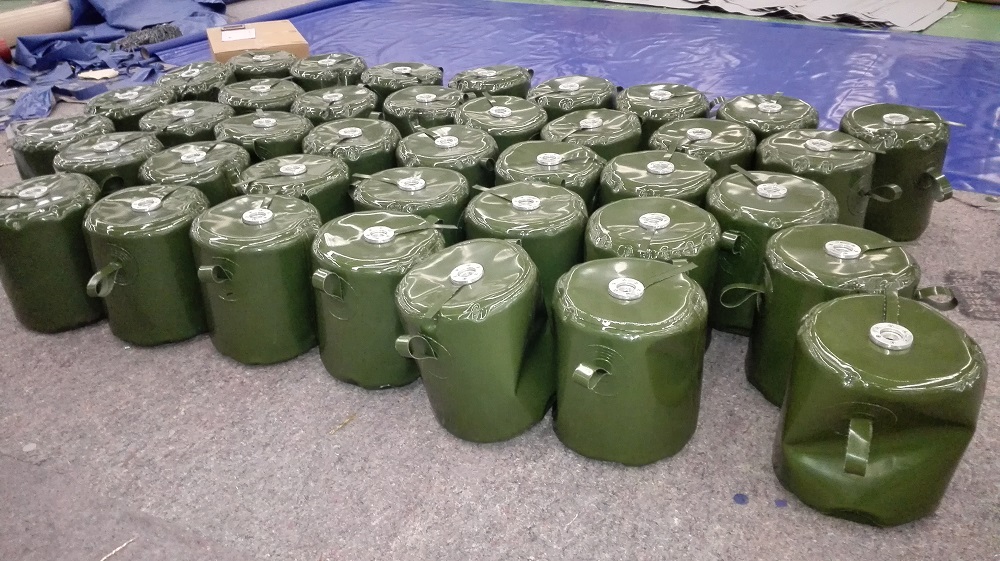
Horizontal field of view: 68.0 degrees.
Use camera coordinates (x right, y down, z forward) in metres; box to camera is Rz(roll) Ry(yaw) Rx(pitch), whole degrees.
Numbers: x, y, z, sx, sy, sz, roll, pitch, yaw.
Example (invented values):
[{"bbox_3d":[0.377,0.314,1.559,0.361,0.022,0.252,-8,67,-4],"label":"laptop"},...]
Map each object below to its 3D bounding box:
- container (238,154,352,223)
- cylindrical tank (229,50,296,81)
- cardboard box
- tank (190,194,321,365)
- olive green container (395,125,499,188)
[{"bbox_3d":[-0.755,-0.215,2.854,0.412,0.461,0.412,-11,33,-14],"label":"container"},{"bbox_3d":[-1.323,-1.050,4.252,0.412,0.461,0.412,-11,33,-14],"label":"cylindrical tank"},{"bbox_3d":[-1.610,-1.498,4.973,0.564,0.277,0.705,-14,34,-18],"label":"cardboard box"},{"bbox_3d":[-0.791,-0.016,2.533,0.412,0.461,0.412,-2,32,1],"label":"tank"},{"bbox_3d":[-0.204,-0.360,3.053,0.412,0.461,0.412,-2,32,1],"label":"olive green container"}]

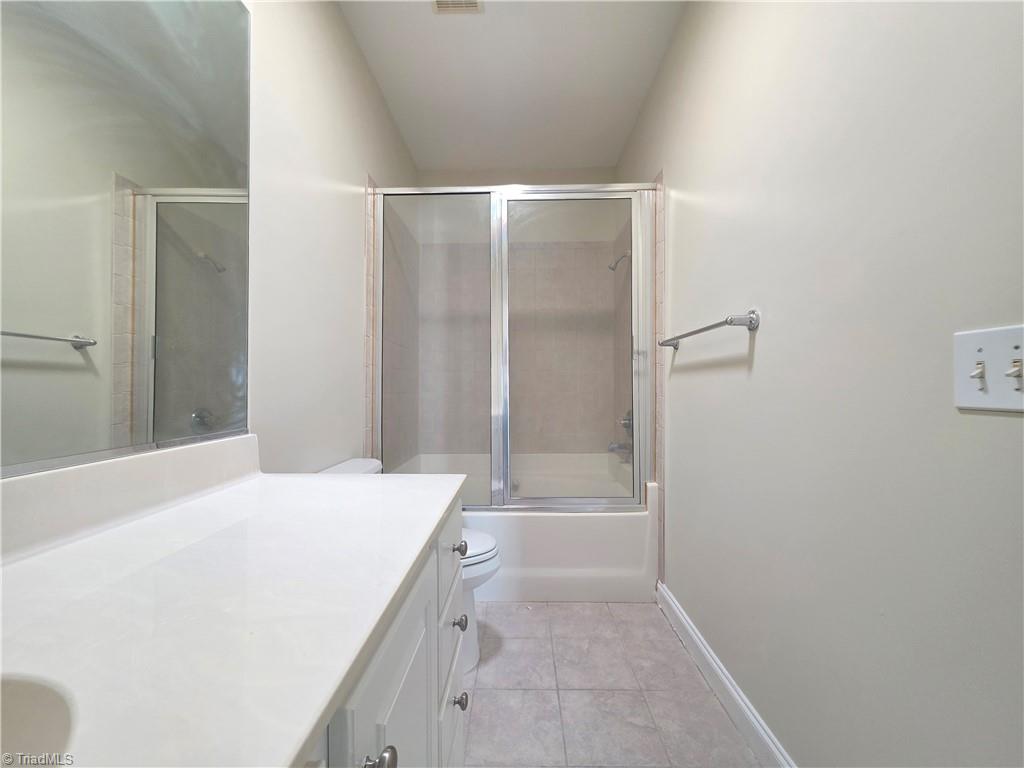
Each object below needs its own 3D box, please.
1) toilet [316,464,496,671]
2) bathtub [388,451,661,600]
[{"bbox_3d":[-0.384,0.750,1.582,0.690,0.790,0.430,0,-1,1],"label":"toilet"},{"bbox_3d":[0.034,0.847,2.447,1.490,0.610,0.870,0,-1,1],"label":"bathtub"}]

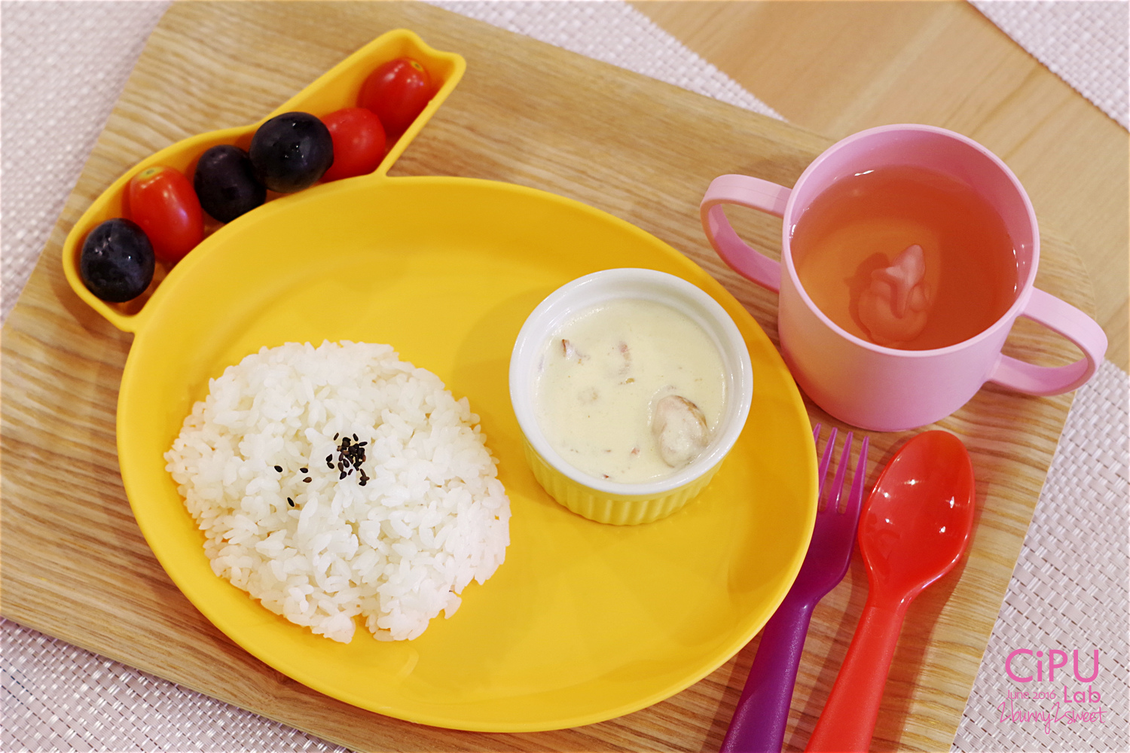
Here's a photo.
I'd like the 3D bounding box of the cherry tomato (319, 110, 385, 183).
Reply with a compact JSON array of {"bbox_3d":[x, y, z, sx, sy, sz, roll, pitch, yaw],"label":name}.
[{"bbox_3d":[-0.072,-0.078,0.795,0.024,0.024,0.024,0,69,1],"label":"cherry tomato"}]

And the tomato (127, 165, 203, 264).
[{"bbox_3d":[-0.133,-0.054,0.785,0.023,0.034,0.023,5,37,25],"label":"tomato"}]

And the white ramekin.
[{"bbox_3d":[0.021,0.007,0.751,0.076,0.038,0.076,0,69,1],"label":"white ramekin"}]

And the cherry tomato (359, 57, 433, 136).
[{"bbox_3d":[-0.058,-0.095,0.799,0.023,0.029,0.023,34,46,-1],"label":"cherry tomato"}]

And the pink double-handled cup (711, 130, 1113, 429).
[{"bbox_3d":[0.106,-0.028,0.748,0.134,0.073,0.078,23,71,10],"label":"pink double-handled cup"}]

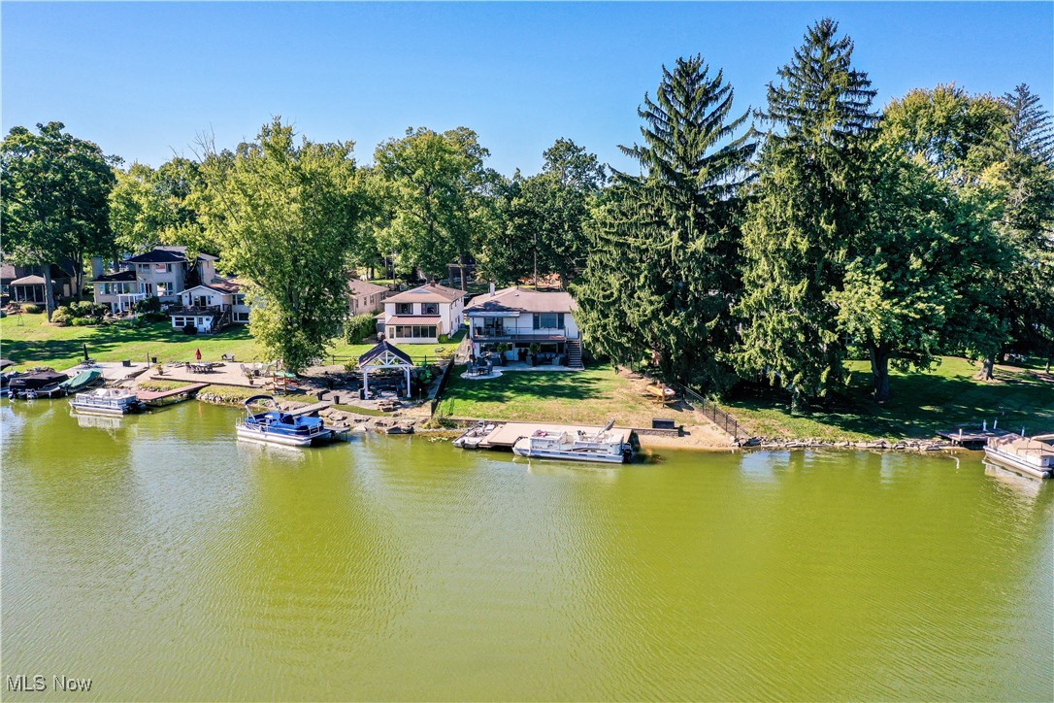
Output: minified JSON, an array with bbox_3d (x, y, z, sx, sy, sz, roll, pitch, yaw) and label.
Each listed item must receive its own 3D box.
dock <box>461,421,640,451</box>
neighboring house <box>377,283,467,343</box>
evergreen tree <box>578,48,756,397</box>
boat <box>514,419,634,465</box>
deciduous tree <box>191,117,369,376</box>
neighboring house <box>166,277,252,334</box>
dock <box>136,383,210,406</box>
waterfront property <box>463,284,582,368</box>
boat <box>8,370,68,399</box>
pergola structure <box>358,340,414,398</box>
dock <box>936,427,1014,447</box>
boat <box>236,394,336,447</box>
[{"bbox_3d":[1.800,5.936,54.602,10.200,0.800,5.400,2,8,11],"label":"dock"},{"bbox_3d":[-12.712,-5.177,103.021,8.600,6.311,17.500,0,8,2],"label":"neighboring house"},{"bbox_3d":[11.254,-10.392,66.700,14.173,26.378,14.000,0,8,0],"label":"evergreen tree"},{"bbox_3d":[3.000,5.615,52.457,7.400,2.200,2.450,2,9,14],"label":"boat"},{"bbox_3d":[-22.344,-9.228,74.445,14.689,23.068,14.500,0,8,0],"label":"deciduous tree"},{"bbox_3d":[-41.900,-6.520,111.803,9.800,6.200,12.500,1,9,4],"label":"neighboring house"},{"bbox_3d":[-30.462,3.758,70.446,2.000,0.750,7.460,3,9,17],"label":"dock"},{"bbox_3d":[-0.400,-3.577,90.301,12.300,7.100,17.000,0,9,0],"label":"waterfront property"},{"bbox_3d":[-42.800,2.700,72.952,2.450,1.750,5.800,1,9,9],"label":"boat"},{"bbox_3d":[-11.661,1.491,67.577,4.200,4.004,5.100,-2,8,-15],"label":"pergola structure"},{"bbox_3d":[30.700,5.791,55.924,4.600,0.800,2.600,-1,9,-8],"label":"dock"},{"bbox_3d":[-16.902,4.681,56.514,6.600,2.700,2.600,4,9,27],"label":"boat"}]

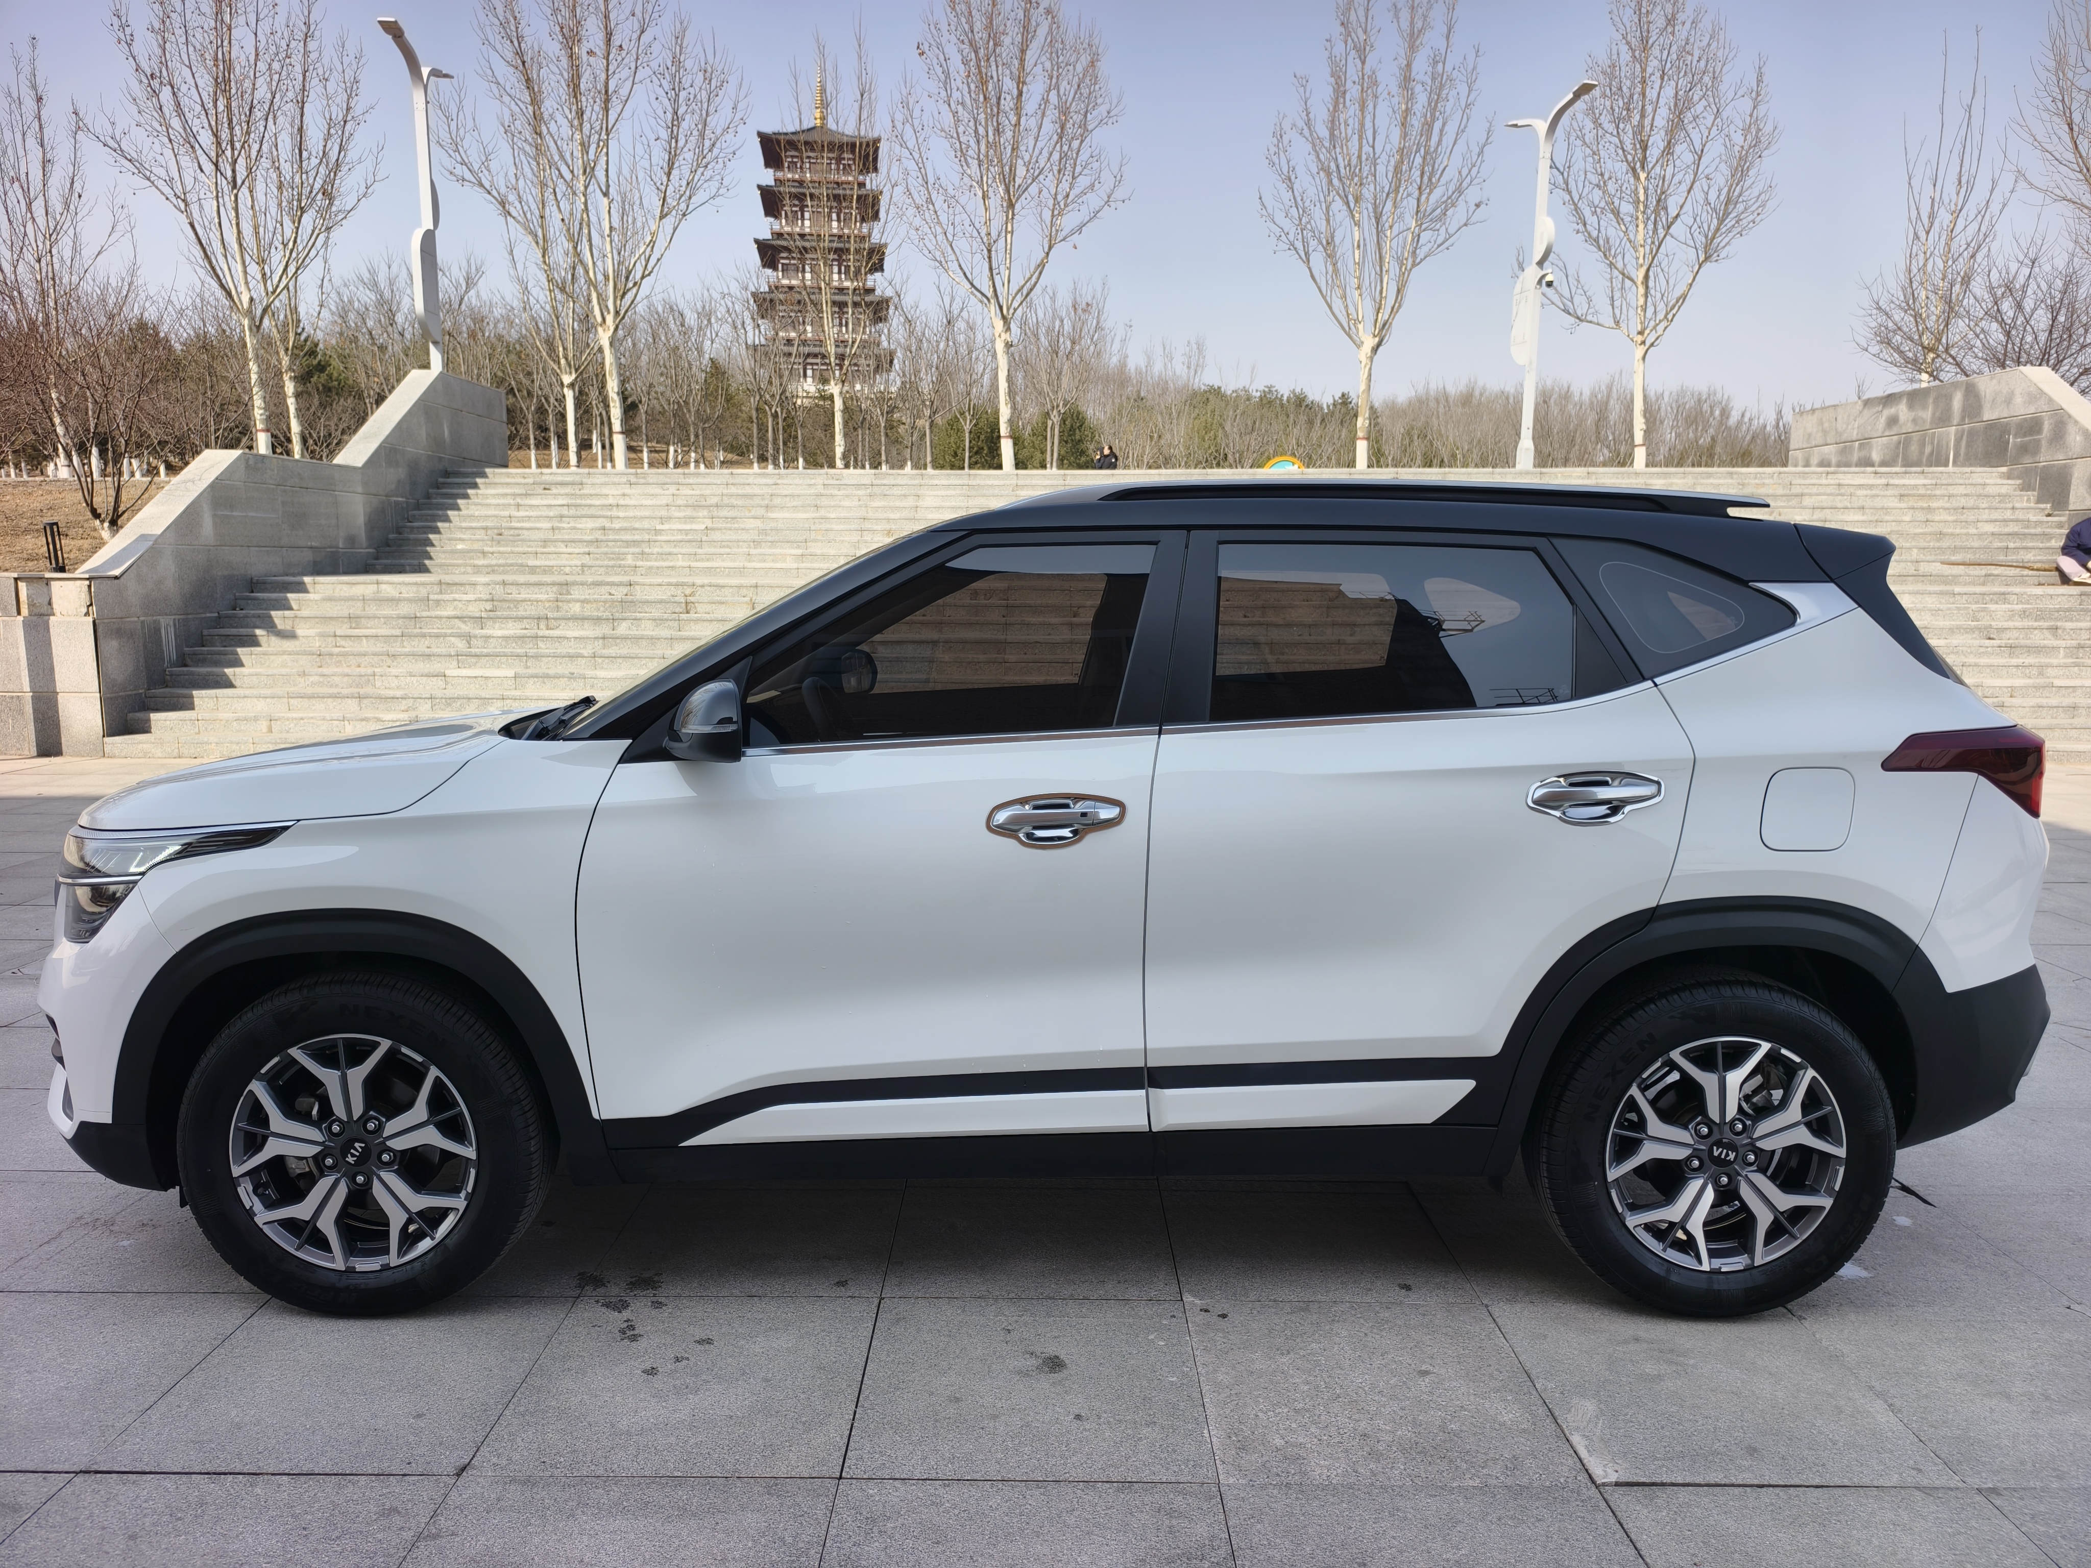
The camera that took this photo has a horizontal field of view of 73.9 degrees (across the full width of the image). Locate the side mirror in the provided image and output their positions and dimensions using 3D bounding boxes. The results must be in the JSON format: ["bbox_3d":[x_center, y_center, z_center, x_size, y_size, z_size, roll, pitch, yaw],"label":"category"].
[{"bbox_3d":[-0.620,-0.116,2.506,0.140,0.155,0.225,0,8,-1],"label":"side mirror"}]

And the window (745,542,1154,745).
[{"bbox_3d":[-0.176,-0.271,2.664,0.777,0.411,0.060,0,-13,-1],"label":"window"}]

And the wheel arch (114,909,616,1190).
[{"bbox_3d":[-1.270,0.494,2.644,0.915,0.535,0.130,0,8,-1],"label":"wheel arch"}]

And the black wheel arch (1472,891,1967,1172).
[{"bbox_3d":[1.303,0.475,2.679,0.925,0.540,0.130,0,8,-1],"label":"black wheel arch"}]

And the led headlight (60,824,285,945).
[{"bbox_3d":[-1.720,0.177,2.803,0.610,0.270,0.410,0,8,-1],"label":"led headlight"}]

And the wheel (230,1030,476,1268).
[{"bbox_3d":[-1.318,0.688,2.724,0.470,0.470,0.180,0,8,-1],"label":"wheel"}]

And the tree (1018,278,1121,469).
[{"bbox_3d":[0.507,-8.216,30.153,2.200,5.300,2.200,1,8,0],"label":"tree"}]

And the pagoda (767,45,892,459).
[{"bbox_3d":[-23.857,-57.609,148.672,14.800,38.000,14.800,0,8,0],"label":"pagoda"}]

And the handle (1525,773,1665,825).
[{"bbox_3d":[1.034,0.027,2.601,0.260,0.100,0.060,0,8,-1],"label":"handle"}]

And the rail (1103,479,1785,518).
[{"bbox_3d":[0.781,-0.588,2.818,1.400,0.070,0.070,0,8,-1],"label":"rail"}]

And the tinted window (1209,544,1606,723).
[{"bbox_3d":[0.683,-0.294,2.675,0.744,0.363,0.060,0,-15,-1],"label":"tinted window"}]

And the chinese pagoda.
[{"bbox_3d":[-23.927,-58.403,148.566,14.800,35.500,14.800,0,8,0],"label":"chinese pagoda"}]

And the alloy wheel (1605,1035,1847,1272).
[{"bbox_3d":[1.314,0.702,2.755,0.463,0.463,0.190,0,8,-1],"label":"alloy wheel"}]

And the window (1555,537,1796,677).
[{"bbox_3d":[1.233,-0.341,2.687,0.461,0.291,0.060,0,-16,-1],"label":"window"}]

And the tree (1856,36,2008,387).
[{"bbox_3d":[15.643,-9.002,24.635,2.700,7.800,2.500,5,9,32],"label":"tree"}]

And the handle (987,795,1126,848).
[{"bbox_3d":[0.021,0.069,2.581,0.257,0.102,0.060,0,8,-1],"label":"handle"}]

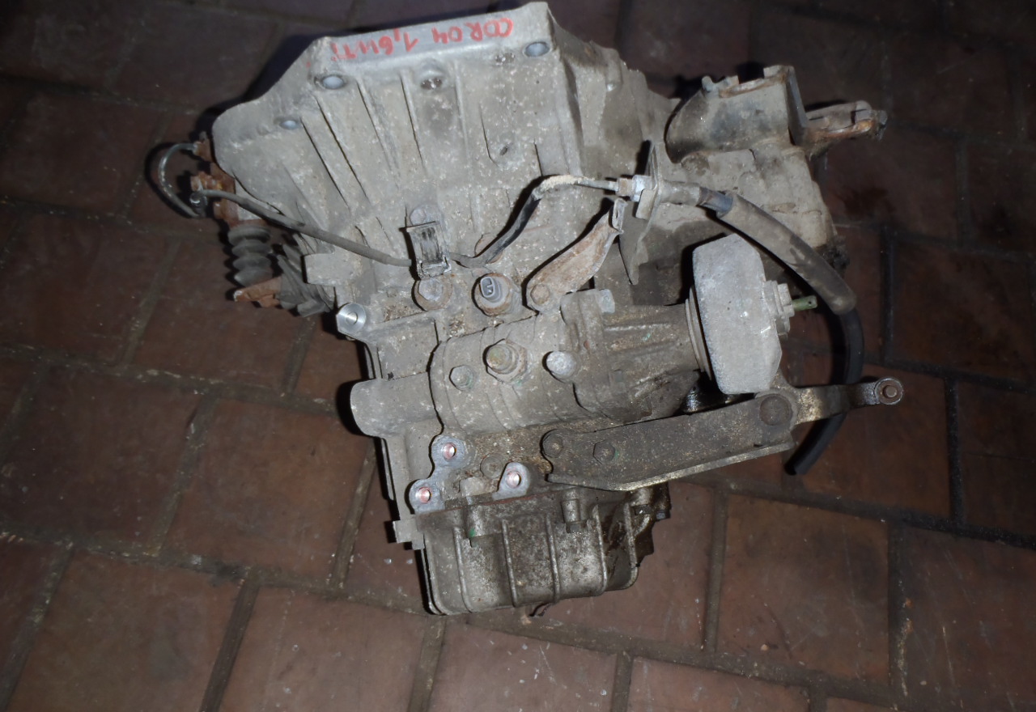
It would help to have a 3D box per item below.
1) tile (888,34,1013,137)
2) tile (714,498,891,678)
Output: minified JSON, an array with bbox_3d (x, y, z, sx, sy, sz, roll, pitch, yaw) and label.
[{"bbox_3d":[0.535,-0.334,1.045,0.149,0.015,0.147,10,64,2],"label":"tile"},{"bbox_3d":[0.259,0.212,0.765,0.149,0.015,0.147,10,64,2],"label":"tile"}]

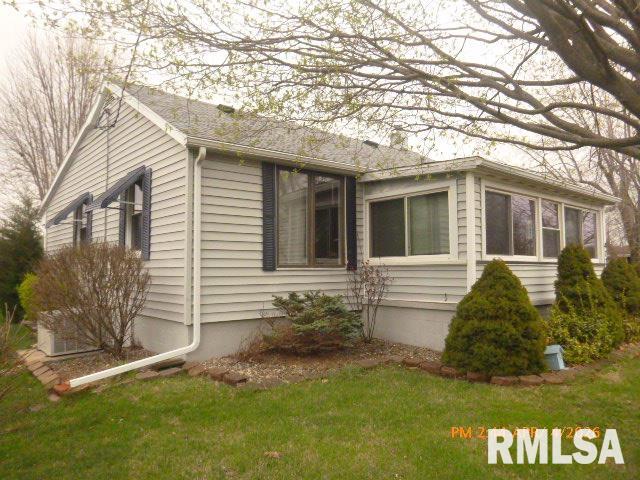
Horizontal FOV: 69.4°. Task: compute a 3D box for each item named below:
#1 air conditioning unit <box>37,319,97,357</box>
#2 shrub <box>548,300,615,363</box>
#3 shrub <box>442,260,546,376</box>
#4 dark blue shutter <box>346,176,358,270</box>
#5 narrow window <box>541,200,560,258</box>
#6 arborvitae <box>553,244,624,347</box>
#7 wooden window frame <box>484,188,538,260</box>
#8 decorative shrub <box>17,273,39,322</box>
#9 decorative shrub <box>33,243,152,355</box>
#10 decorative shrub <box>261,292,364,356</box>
[{"bbox_3d":[-3.907,1.427,7.248,0.731,0.577,0.700,3,-5,-41],"label":"air conditioning unit"},{"bbox_3d":[3.846,1.306,6.798,0.978,0.886,0.906,3,-5,-41],"label":"shrub"},{"bbox_3d":[2.393,0.988,6.304,1.288,1.452,1.288,3,-5,-41],"label":"shrub"},{"bbox_3d":[0.617,-0.315,8.623,0.267,1.763,0.041,3,-5,-41],"label":"dark blue shutter"},{"bbox_3d":[4.528,-0.191,9.049,0.948,1.166,0.093,3,-5,-41],"label":"narrow window"},{"bbox_3d":[4.709,0.954,8.137,1.112,1.741,1.112,3,-5,-41],"label":"arborvitae"},{"bbox_3d":[3.353,-0.267,8.026,1.915,1.102,0.093,3,-5,-41],"label":"wooden window frame"},{"bbox_3d":[-6.712,1.380,11.021,1.009,1.215,1.009,3,-5,-41],"label":"decorative shrub"},{"bbox_3d":[-3.473,0.892,7.056,1.700,1.700,1.700,3,-5,-41],"label":"decorative shrub"},{"bbox_3d":[-0.116,1.242,7.128,1.442,0.917,1.154,3,-5,-41],"label":"decorative shrub"}]

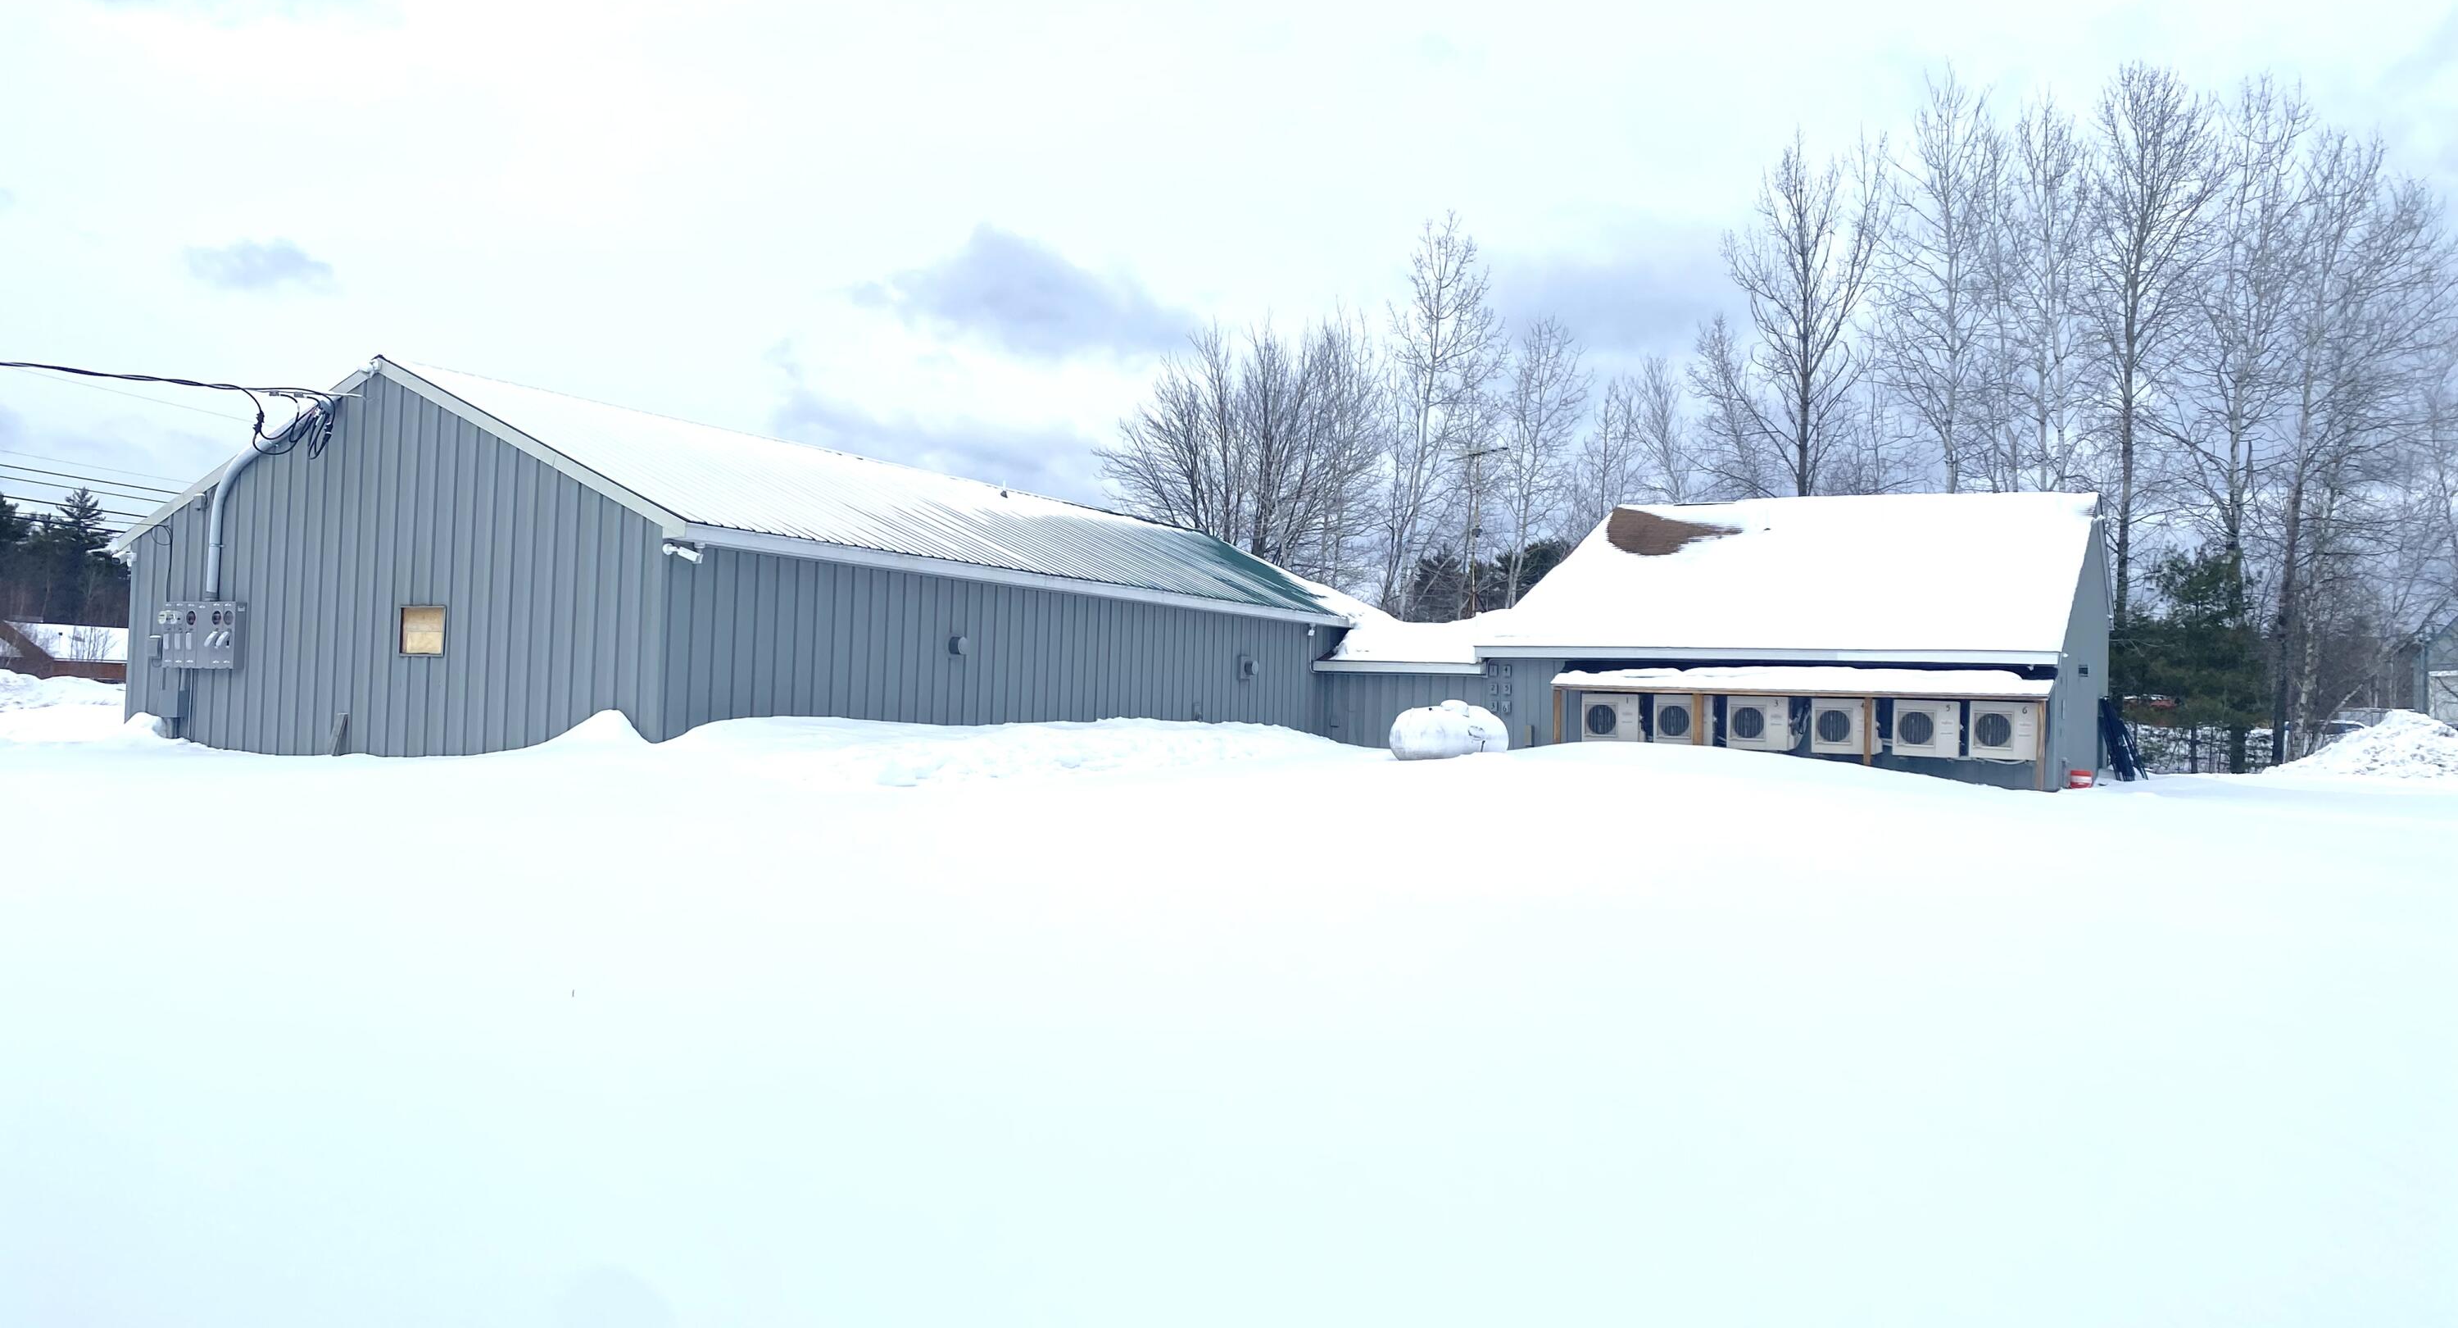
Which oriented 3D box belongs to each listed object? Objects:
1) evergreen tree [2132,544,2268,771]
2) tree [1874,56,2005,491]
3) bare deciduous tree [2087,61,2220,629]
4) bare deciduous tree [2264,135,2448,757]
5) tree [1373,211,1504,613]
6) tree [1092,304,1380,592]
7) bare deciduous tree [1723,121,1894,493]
[{"bbox_3d":[19.470,-0.050,37.000,2.950,4.700,2.800,2,-2,0],"label":"evergreen tree"},{"bbox_3d":[15.840,-5.540,41.410,3.040,15.650,2.890,2,-2,0],"label":"tree"},{"bbox_3d":[19.460,-5.190,38.960,3.080,15.060,2.930,2,-2,0],"label":"bare deciduous tree"},{"bbox_3d":[23.780,-4.340,38.990,3.890,13.670,3.700,2,-2,0],"label":"bare deciduous tree"},{"bbox_3d":[5.300,-4.710,46.950,3.320,13.600,3.160,2,-2,0],"label":"tree"},{"bbox_3d":[0.250,-3.200,42.950,6.660,10.020,5.660,2,-2,0],"label":"tree"},{"bbox_3d":[12.450,-4.710,39.920,3.740,13.680,3.560,2,-2,0],"label":"bare deciduous tree"}]

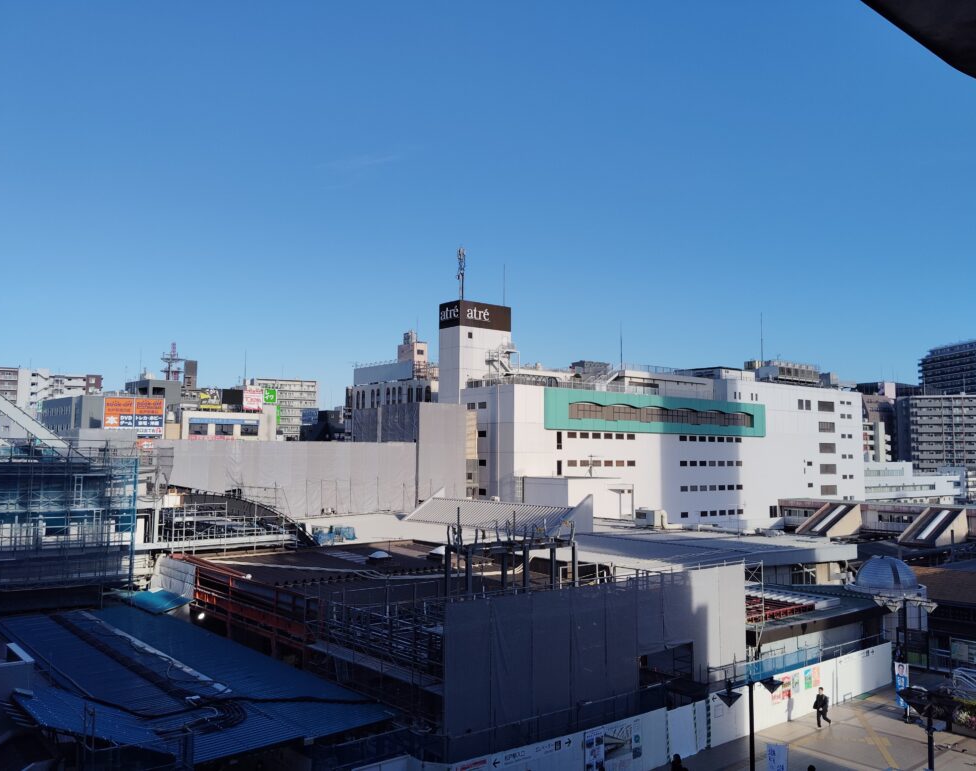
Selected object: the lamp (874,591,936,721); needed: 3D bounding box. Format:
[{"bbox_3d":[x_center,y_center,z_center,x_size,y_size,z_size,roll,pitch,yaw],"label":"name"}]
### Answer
[{"bbox_3d":[17.212,11.266,34.333,2.300,5.050,2.300,4,-6,-39],"label":"lamp"}]

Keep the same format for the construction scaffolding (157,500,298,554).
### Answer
[{"bbox_3d":[-15.570,8.571,50.073,8.300,3.100,1.600,4,-6,-37],"label":"construction scaffolding"}]

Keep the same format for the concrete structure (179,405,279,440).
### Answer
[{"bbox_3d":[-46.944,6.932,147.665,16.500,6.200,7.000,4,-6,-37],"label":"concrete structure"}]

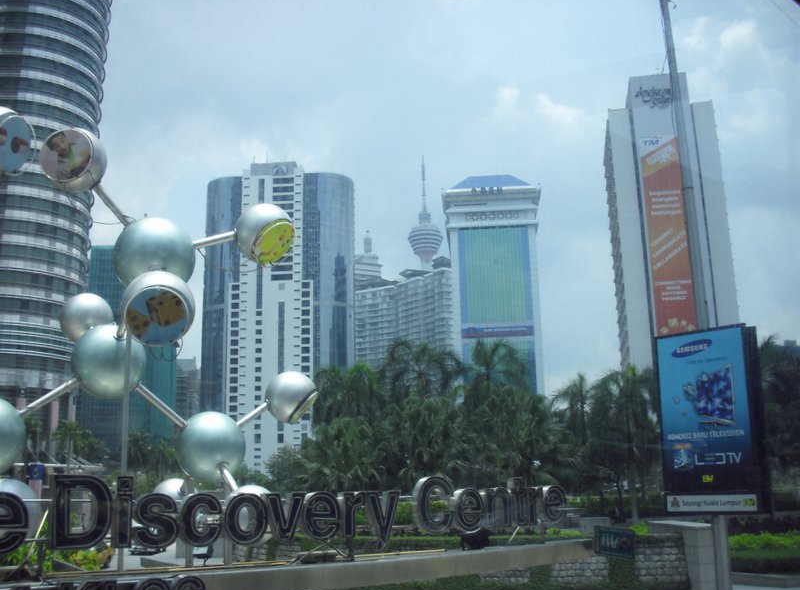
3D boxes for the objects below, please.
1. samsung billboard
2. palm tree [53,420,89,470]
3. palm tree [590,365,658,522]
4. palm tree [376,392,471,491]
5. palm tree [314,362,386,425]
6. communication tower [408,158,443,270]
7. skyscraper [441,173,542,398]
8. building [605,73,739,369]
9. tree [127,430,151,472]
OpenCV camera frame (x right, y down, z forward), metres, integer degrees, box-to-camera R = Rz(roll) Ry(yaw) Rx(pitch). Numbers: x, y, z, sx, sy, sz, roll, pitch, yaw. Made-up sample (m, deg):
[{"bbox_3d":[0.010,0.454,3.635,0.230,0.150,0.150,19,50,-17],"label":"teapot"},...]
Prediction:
[{"bbox_3d":[6.710,2.726,19.000,0.475,3.895,2.137,13,-19,-40],"label":"samsung billboard"},{"bbox_3d":[-33.116,18.477,87.186,3.720,12.178,3.720,-1,-14,0],"label":"palm tree"},{"bbox_3d":[11.241,7.399,43.037,3.480,7.971,3.480,-1,-14,0],"label":"palm tree"},{"bbox_3d":[1.154,7.718,39.278,4.241,6.826,4.241,-1,-14,0],"label":"palm tree"},{"bbox_3d":[-2.837,8.983,51.270,4.265,10.319,4.265,-1,-14,0],"label":"palm tree"},{"bbox_3d":[35.600,11.875,1170.637,47.569,421.395,47.569,-1,-14,0],"label":"communication tower"},{"bbox_3d":[32.458,17.536,291.323,32.596,108.915,22.000,-2,-14,3],"label":"skyscraper"},{"bbox_3d":[64.426,0.712,210.511,24.448,101.243,30.000,-3,-14,8],"label":"building"},{"bbox_3d":[-27.754,19.870,91.928,2.861,11.498,2.861,-1,-14,0],"label":"tree"}]

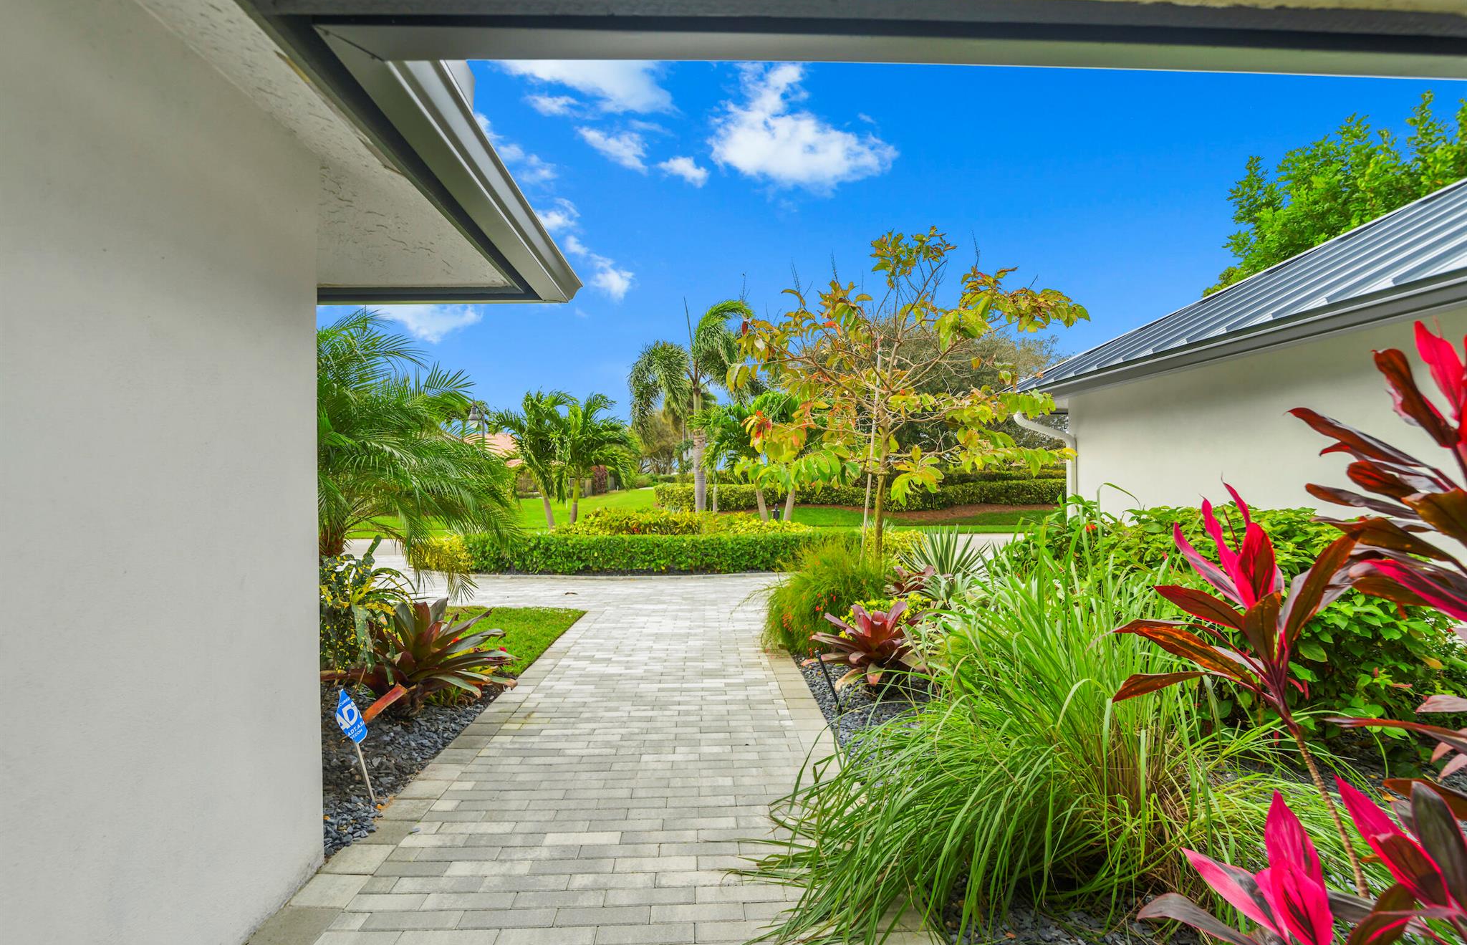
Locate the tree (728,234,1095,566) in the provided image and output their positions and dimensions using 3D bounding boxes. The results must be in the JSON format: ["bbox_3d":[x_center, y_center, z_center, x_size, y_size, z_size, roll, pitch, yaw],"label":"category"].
[{"bbox_3d":[1.930,-0.525,7.200,3.850,4.250,3.600,-1,-1,-2],"label":"tree"}]

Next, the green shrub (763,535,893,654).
[{"bbox_3d":[0.906,1.126,6.250,1.200,0.950,1.150,-1,-1,-2],"label":"green shrub"}]

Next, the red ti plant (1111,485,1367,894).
[{"bbox_3d":[1.652,0.714,2.120,0.840,1.360,0.750,-1,-1,-2],"label":"red ti plant"}]

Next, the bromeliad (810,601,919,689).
[{"bbox_3d":[0.991,1.270,4.800,0.820,0.580,0.800,-1,-1,-2],"label":"bromeliad"}]

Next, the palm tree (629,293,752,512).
[{"bbox_3d":[-0.801,-0.896,13.600,2.800,5.500,2.700,-1,-1,-2],"label":"palm tree"}]

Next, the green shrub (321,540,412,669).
[{"bbox_3d":[-2.667,1.012,4.550,0.900,1.100,0.900,-1,-1,-2],"label":"green shrub"}]

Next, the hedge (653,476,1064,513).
[{"bbox_3d":[6.030,1.099,30.500,20.000,1.500,1.800,-1,-1,-2],"label":"hedge"}]

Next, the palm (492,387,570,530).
[{"bbox_3d":[-4.208,0.061,13.800,1.800,3.600,1.800,-1,-1,-2],"label":"palm"}]

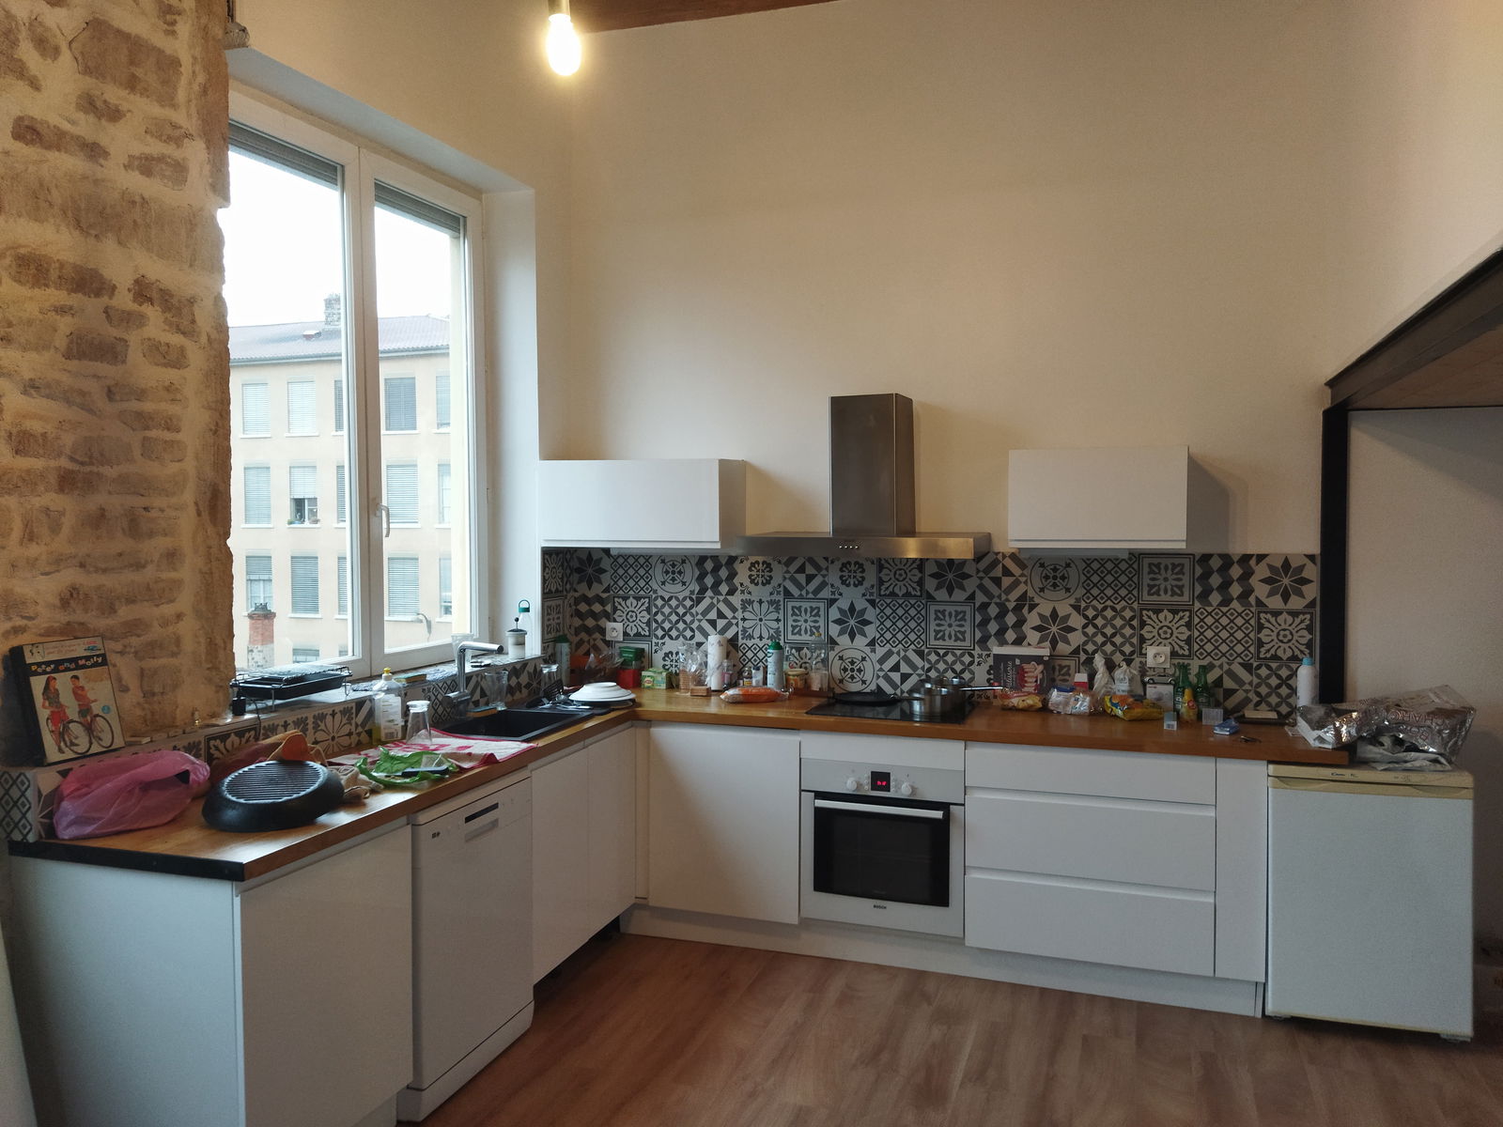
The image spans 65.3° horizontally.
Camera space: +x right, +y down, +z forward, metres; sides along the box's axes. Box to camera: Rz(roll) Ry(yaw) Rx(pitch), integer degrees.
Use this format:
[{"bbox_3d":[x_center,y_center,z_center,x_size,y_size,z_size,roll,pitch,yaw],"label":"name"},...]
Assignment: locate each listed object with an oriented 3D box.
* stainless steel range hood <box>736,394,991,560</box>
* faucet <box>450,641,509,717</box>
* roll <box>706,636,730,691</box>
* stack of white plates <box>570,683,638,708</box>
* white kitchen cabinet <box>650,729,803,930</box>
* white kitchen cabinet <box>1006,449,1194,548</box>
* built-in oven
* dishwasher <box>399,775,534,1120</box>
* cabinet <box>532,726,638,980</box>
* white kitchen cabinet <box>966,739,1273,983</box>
[{"bbox_3d":[0.434,-0.332,4.477,0.895,0.605,0.450,1,3,19],"label":"stainless steel range hood"},{"bbox_3d":[-0.984,0.426,4.178,0.230,0.278,0.110,1,3,27],"label":"faucet"},{"bbox_3d":[-0.134,0.414,4.864,0.084,0.222,0.084,1,4,21],"label":"roll"},{"bbox_3d":[-0.569,0.506,4.558,0.260,0.065,0.260,1,3,19],"label":"stack of white plates"},{"bbox_3d":[-0.014,0.945,4.632,0.605,0.715,0.570,1,3,19],"label":"white kitchen cabinet"},{"bbox_3d":[1.260,-0.238,4.246,0.600,0.353,0.335,1,4,21],"label":"white kitchen cabinet"},{"bbox_3d":[0.547,0.991,4.413,0.597,0.592,0.550,1,3,19],"label":"built-in oven"},{"bbox_3d":[-1.079,1.084,3.576,0.597,0.850,0.597,1,4,21],"label":"dishwasher"},{"bbox_3d":[-0.840,0.975,4.208,0.575,0.710,0.780,1,3,19],"label":"cabinet"},{"bbox_3d":[1.286,0.953,4.149,0.952,0.720,0.580,1,4,21],"label":"white kitchen cabinet"}]

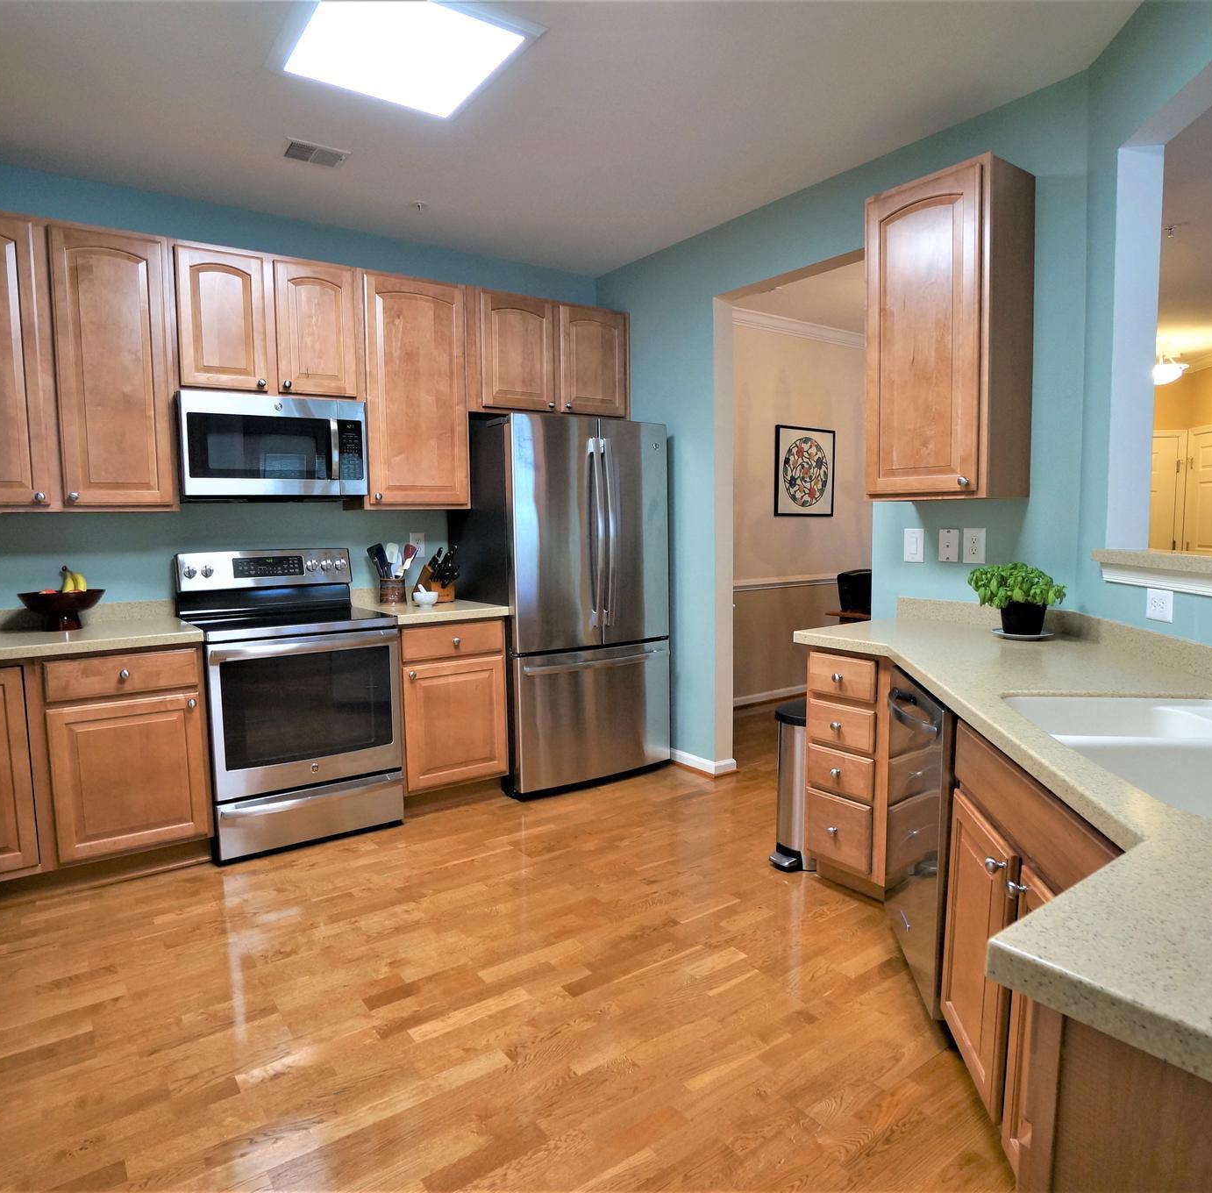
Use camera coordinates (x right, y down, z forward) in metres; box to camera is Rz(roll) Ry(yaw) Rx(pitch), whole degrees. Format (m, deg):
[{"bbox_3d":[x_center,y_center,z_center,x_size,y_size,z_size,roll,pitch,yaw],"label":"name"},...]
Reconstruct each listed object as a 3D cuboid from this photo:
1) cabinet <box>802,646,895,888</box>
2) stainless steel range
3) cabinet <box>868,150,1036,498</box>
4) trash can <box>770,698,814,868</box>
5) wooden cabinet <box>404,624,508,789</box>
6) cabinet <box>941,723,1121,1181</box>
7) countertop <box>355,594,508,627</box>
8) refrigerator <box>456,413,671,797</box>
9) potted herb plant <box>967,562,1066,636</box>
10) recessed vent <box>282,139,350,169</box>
[{"bbox_3d":[1.049,0.560,2.704,0.610,0.800,0.315,-5,7,-36],"label":"cabinet"},{"bbox_3d":[-1.415,0.415,3.354,0.760,1.200,0.730,-5,6,-33],"label":"stainless steel range"},{"bbox_3d":[1.277,-0.929,2.805,0.335,1.110,0.460,-5,7,-39],"label":"cabinet"},{"bbox_3d":[0.795,0.724,2.897,0.340,0.575,0.260,-5,6,-36],"label":"trash can"},{"bbox_3d":[-0.854,0.489,3.741,0.520,0.800,0.630,-4,7,-32],"label":"wooden cabinet"},{"bbox_3d":[1.054,0.695,1.347,0.620,0.800,0.850,0,6,10],"label":"cabinet"},{"bbox_3d":[-0.884,0.028,3.733,0.545,0.125,0.640,-5,6,-33],"label":"countertop"},{"bbox_3d":[-0.212,0.024,3.985,0.910,1.800,0.780,-4,7,-32],"label":"refrigerator"},{"bbox_3d":[1.385,0.008,2.538,0.285,0.240,0.260,-1,6,0],"label":"potted herb plant"},{"bbox_3d":[-1.137,-1.714,2.918,0.235,0.025,0.165,-4,7,-32],"label":"recessed vent"}]

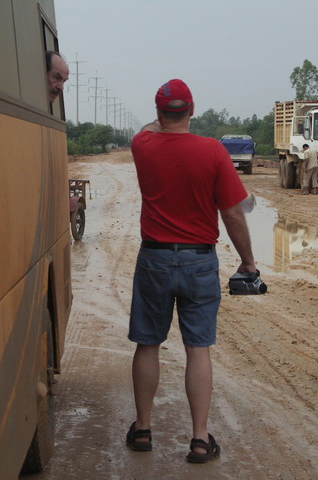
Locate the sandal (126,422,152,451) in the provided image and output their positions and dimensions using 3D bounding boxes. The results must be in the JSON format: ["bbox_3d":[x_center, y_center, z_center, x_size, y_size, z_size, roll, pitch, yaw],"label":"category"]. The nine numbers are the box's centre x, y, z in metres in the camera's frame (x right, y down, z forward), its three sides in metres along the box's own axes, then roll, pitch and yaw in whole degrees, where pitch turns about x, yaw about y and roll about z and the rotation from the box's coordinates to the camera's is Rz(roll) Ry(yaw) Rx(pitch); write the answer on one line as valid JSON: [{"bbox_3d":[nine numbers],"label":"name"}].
[{"bbox_3d":[-0.100,0.954,8.520,0.115,0.125,0.290,0,3,-8],"label":"sandal"}]

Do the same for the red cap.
[{"bbox_3d":[0.066,-0.698,8.410,0.180,0.155,0.270,-1,3,-12],"label":"red cap"}]

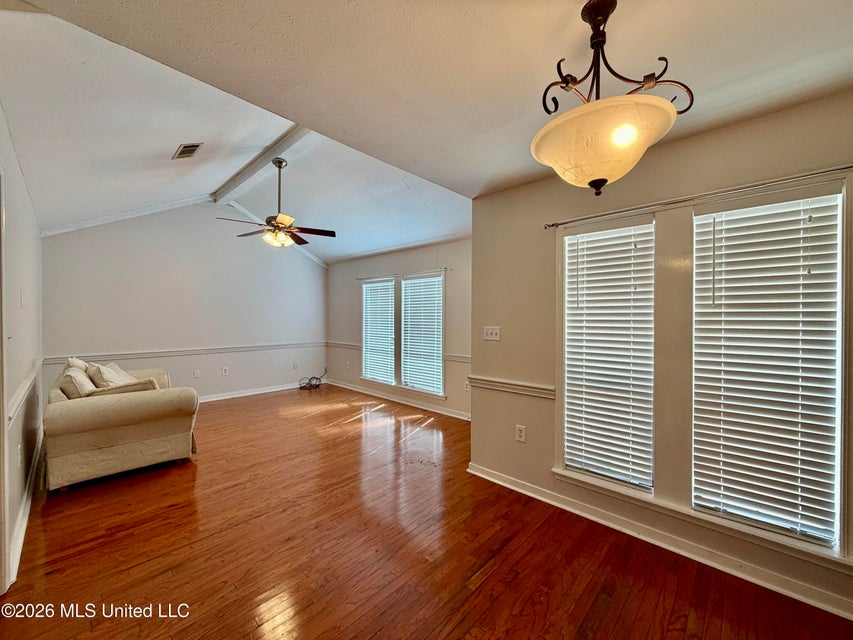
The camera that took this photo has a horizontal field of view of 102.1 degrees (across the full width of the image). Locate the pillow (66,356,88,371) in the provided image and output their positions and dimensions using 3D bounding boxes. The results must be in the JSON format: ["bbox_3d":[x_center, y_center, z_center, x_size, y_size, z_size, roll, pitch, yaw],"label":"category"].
[{"bbox_3d":[-3.446,0.472,3.424,0.386,0.280,0.145,0,32,44],"label":"pillow"}]

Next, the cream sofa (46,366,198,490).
[{"bbox_3d":[-3.136,0.921,3.522,1.805,0.801,0.984,0,0,44],"label":"cream sofa"}]

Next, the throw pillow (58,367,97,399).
[{"bbox_3d":[-3.146,0.585,3.110,0.434,0.328,0.174,0,20,44],"label":"throw pillow"}]

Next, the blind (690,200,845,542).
[{"bbox_3d":[1.742,0.235,1.806,0.548,1.656,0.063,0,0,44],"label":"blind"}]

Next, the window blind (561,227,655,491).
[{"bbox_3d":[1.204,0.223,2.321,0.556,1.649,0.063,0,0,44],"label":"window blind"}]

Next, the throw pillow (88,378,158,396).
[{"bbox_3d":[-2.985,0.666,3.391,0.531,0.135,0.550,0,0,44],"label":"throw pillow"}]

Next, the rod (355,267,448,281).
[{"bbox_3d":[-0.502,-0.716,5.473,2.094,0.053,0.087,0,0,44],"label":"rod"}]

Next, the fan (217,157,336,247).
[{"bbox_3d":[-1.916,-1.507,4.406,1.370,1.139,1.370,0,0,44],"label":"fan"}]

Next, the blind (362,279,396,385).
[{"bbox_3d":[-0.836,0.205,5.967,0.882,1.704,0.063,0,0,44],"label":"blind"}]

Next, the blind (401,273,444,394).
[{"bbox_3d":[-0.070,0.217,5.236,0.859,1.706,0.063,0,0,44],"label":"blind"}]

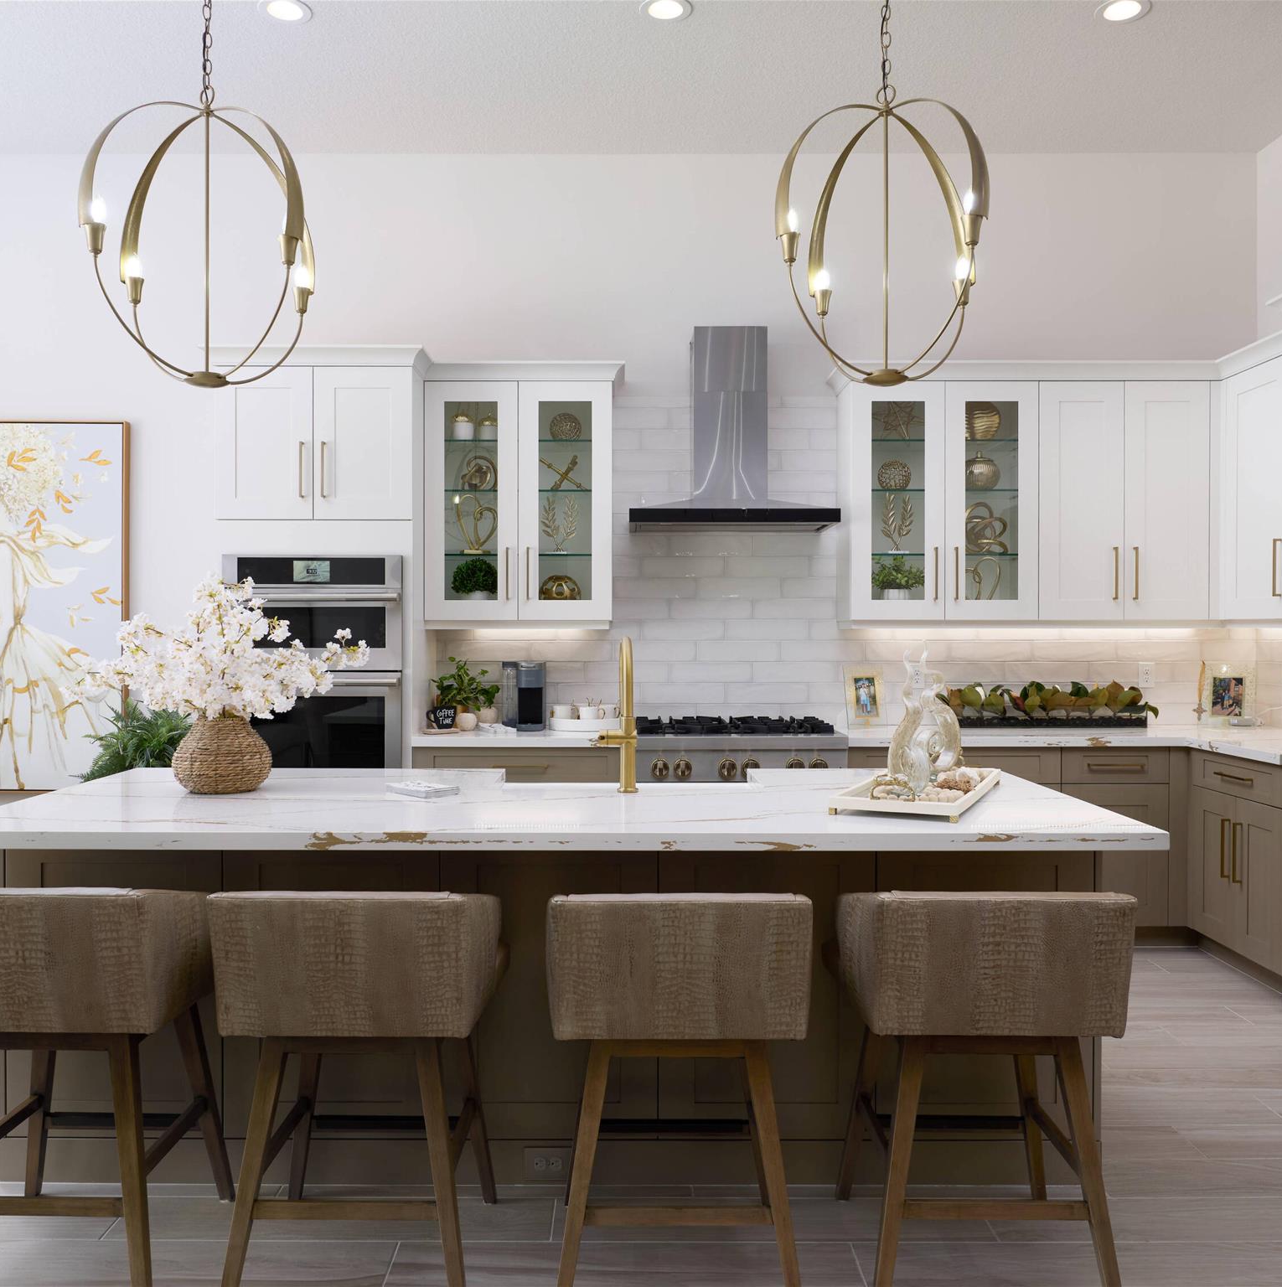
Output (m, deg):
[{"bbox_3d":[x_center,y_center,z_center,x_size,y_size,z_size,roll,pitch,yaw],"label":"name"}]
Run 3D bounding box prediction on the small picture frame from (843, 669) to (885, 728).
[{"bbox_3d":[1.018,0.250,5.450,0.185,0.295,0.030,0,-14,-5],"label":"small picture frame"}]

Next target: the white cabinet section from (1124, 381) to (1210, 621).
[{"bbox_3d":[2.341,-0.635,5.460,0.383,1.065,0.335,0,0,0],"label":"white cabinet section"}]

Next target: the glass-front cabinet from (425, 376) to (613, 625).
[{"bbox_3d":[-0.545,-0.632,5.490,0.845,1.100,0.360,0,0,0],"label":"glass-front cabinet"}]

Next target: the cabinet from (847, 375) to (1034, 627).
[{"bbox_3d":[1.363,-0.635,5.490,0.845,1.085,0.360,0,0,0],"label":"cabinet"}]

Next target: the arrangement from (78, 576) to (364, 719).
[{"bbox_3d":[-1.165,0.017,3.344,0.776,0.405,0.600,0,1,-1],"label":"arrangement"}]

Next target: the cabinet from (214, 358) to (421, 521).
[{"bbox_3d":[-1.386,-0.857,5.303,0.844,0.671,0.600,0,1,-1],"label":"cabinet"}]

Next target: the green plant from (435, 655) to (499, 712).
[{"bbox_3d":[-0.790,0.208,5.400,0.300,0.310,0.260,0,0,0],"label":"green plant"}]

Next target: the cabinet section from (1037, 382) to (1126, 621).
[{"bbox_3d":[1.961,-0.635,5.460,0.386,1.065,0.335,0,0,0],"label":"cabinet section"}]

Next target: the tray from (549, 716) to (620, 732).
[{"bbox_3d":[-0.244,0.365,5.416,0.336,0.058,0.330,0,1,-1],"label":"tray"}]

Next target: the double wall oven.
[{"bbox_3d":[-1.387,0.167,5.253,0.764,1.084,0.580,0,1,-1],"label":"double wall oven"}]

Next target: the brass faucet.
[{"bbox_3d":[-0.063,0.190,3.330,0.115,0.417,0.250,0,0,-3],"label":"brass faucet"}]

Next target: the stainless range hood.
[{"bbox_3d":[0.405,-0.971,5.387,0.910,0.898,0.520,0,1,-1],"label":"stainless range hood"}]

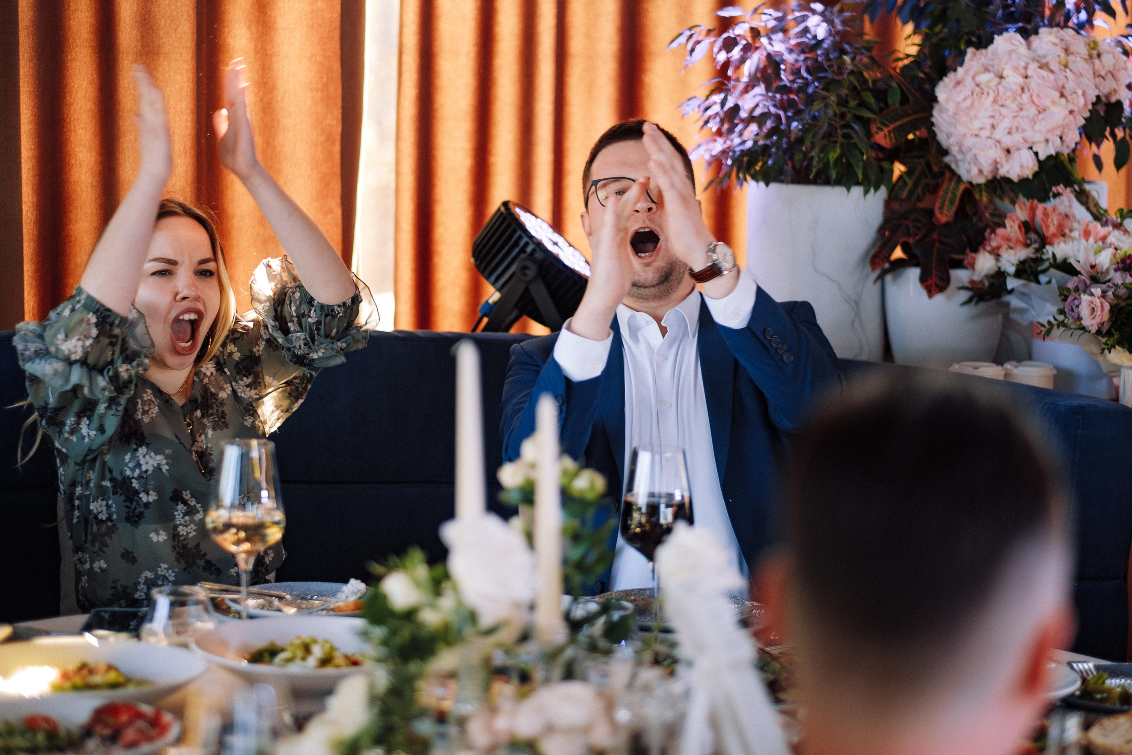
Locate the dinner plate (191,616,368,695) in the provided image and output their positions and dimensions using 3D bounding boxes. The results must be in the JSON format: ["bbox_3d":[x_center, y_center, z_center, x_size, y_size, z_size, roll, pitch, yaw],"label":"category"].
[{"bbox_3d":[-0.267,0.306,2.792,0.260,0.052,0.260,1,8,0],"label":"dinner plate"}]

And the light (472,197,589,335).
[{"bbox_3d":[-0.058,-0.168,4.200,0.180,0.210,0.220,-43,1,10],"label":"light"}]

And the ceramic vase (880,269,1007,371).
[{"bbox_3d":[0.621,-0.080,4.330,0.200,0.200,0.200,1,8,0],"label":"ceramic vase"}]

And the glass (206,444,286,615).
[{"bbox_3d":[-0.359,0.189,2.966,0.087,0.231,0.087,1,8,0],"label":"glass"}]

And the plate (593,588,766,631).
[{"bbox_3d":[0.128,0.281,3.089,0.208,0.025,0.208,1,8,0],"label":"plate"}]

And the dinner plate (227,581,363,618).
[{"bbox_3d":[-0.310,0.273,3.109,0.185,0.025,0.185,1,8,0],"label":"dinner plate"}]

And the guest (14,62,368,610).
[{"bbox_3d":[-0.489,0.278,3.496,0.500,1.390,0.800,0,8,-6],"label":"guest"}]

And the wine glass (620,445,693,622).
[{"bbox_3d":[0.101,0.192,3.006,0.084,0.225,0.084,1,8,0],"label":"wine glass"}]

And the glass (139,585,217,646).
[{"bbox_3d":[-0.419,0.275,2.866,0.084,0.086,0.084,1,8,0],"label":"glass"}]

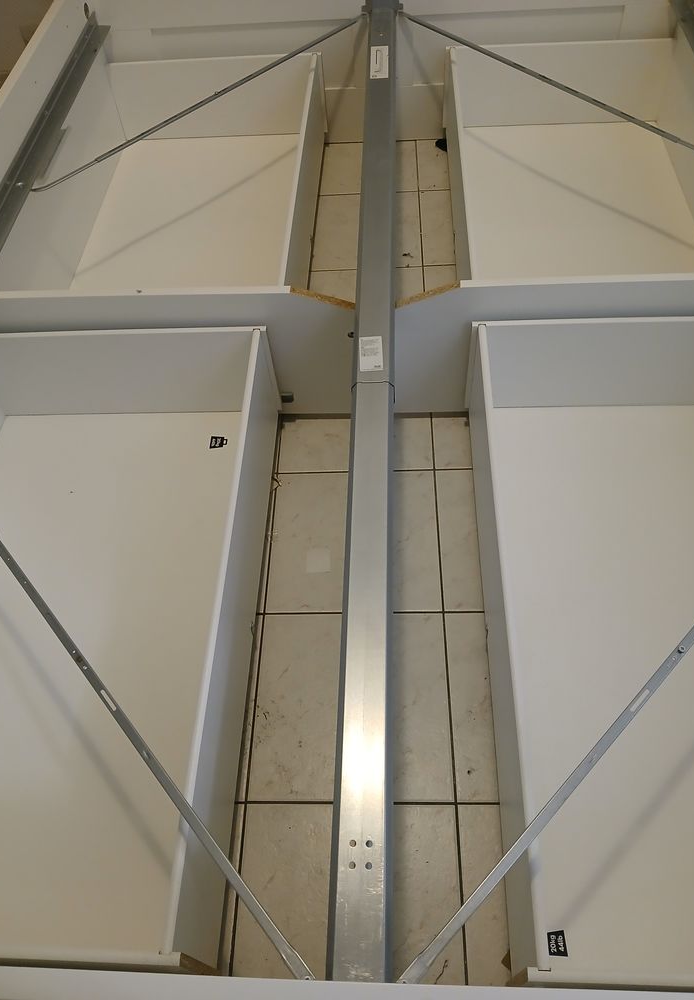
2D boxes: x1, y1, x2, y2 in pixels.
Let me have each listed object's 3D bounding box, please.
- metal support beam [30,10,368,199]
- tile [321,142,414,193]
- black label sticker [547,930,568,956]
[{"bbox_3d":[-0.299,-0.893,1.662,0.017,0.014,0.956,38,66,26],"label":"metal support beam"},{"bbox_3d":[0.039,-0.917,2.056,0.298,0.009,0.296,-1,55,4],"label":"tile"},{"bbox_3d":[0.264,0.560,0.949,0.029,0.001,0.029,-1,55,4],"label":"black label sticker"}]

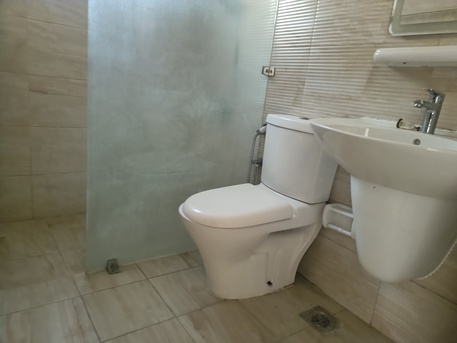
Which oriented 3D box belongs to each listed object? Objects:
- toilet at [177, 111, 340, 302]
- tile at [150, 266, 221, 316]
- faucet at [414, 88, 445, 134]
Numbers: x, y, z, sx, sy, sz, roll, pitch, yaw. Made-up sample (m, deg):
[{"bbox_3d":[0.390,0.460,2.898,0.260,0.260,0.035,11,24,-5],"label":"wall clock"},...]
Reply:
[{"bbox_3d":[0.084,0.157,1.549,0.700,0.827,0.383,-3,17,-36],"label":"toilet"},{"bbox_3d":[-0.179,0.556,1.561,0.301,0.010,0.303,-3,17,-36],"label":"tile"},{"bbox_3d":[0.670,-0.200,1.108,0.136,0.142,0.047,-3,17,-36],"label":"faucet"}]

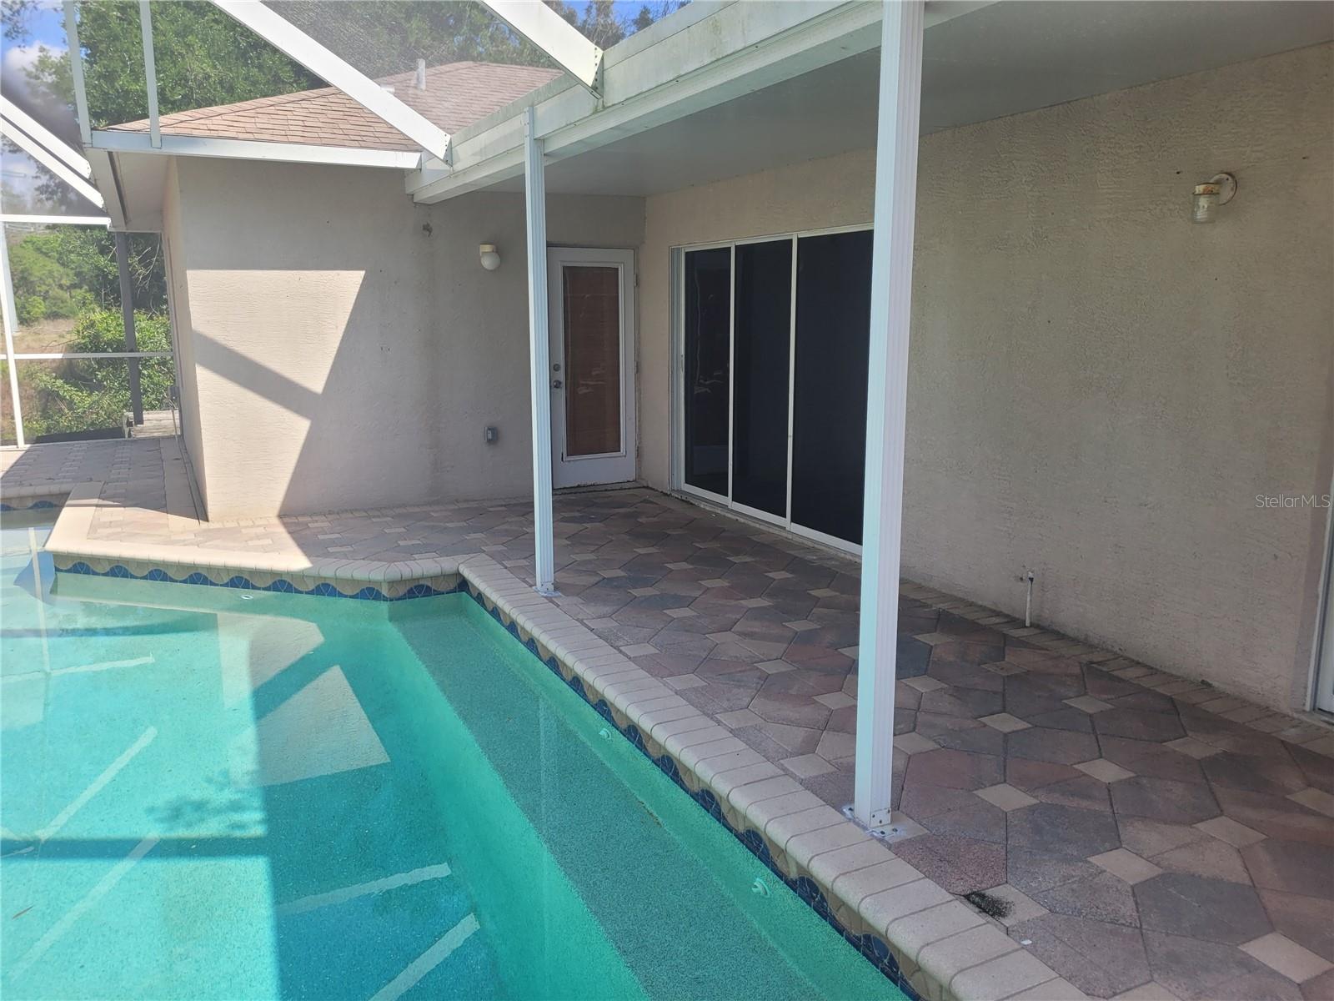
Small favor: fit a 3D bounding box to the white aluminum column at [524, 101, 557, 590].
[{"bbox_3d":[-0.691,-0.764,5.452,0.085,2.580,0.088,-6,12,-26],"label":"white aluminum column"}]

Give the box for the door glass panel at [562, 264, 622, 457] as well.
[{"bbox_3d":[-0.628,-1.185,8.632,0.560,1.630,0.030,-6,12,-26],"label":"door glass panel"}]

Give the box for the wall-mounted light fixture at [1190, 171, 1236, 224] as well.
[{"bbox_3d":[2.148,-1.198,3.966,0.140,0.195,0.120,-6,12,-26],"label":"wall-mounted light fixture"}]

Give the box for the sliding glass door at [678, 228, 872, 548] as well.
[{"bbox_3d":[0.695,-0.853,7.202,0.110,2.020,2.680,-6,12,-26],"label":"sliding glass door"}]

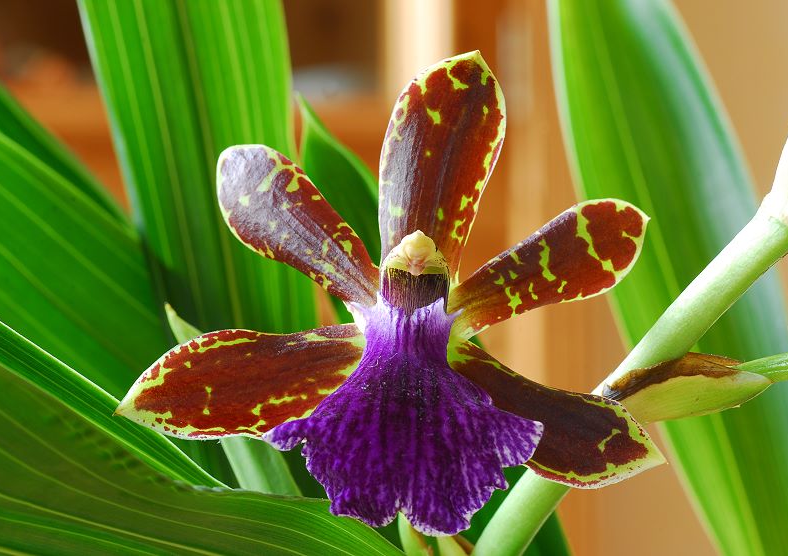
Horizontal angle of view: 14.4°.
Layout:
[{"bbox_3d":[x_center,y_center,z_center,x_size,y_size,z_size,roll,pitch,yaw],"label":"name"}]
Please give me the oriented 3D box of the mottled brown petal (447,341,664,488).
[{"bbox_3d":[0.019,0.019,0.406,0.033,0.013,0.008,26,0,1],"label":"mottled brown petal"}]

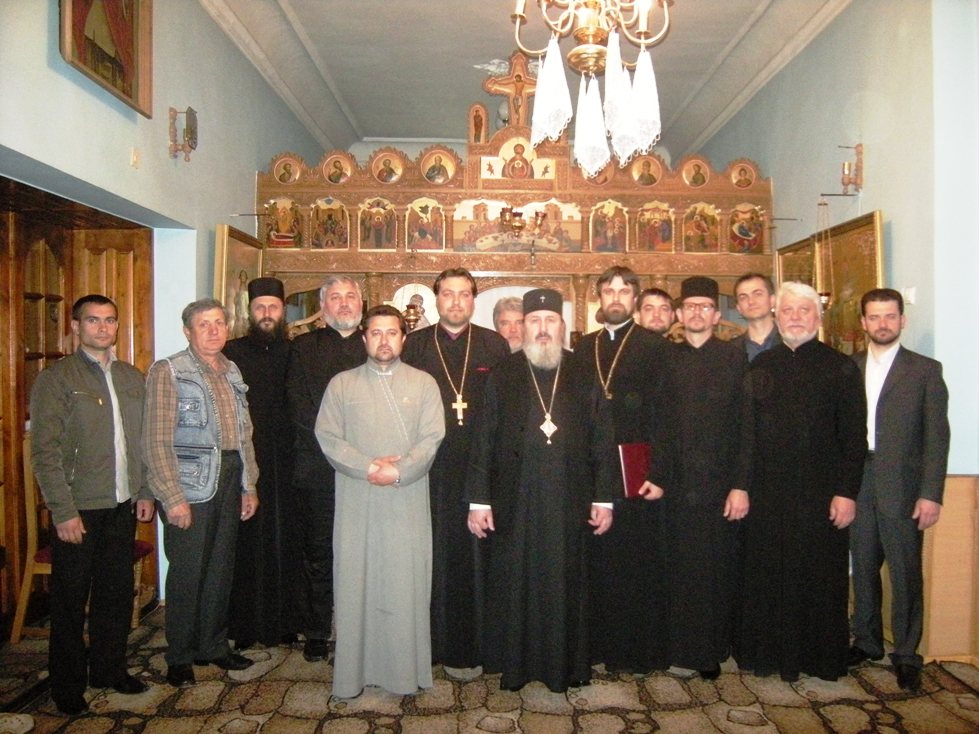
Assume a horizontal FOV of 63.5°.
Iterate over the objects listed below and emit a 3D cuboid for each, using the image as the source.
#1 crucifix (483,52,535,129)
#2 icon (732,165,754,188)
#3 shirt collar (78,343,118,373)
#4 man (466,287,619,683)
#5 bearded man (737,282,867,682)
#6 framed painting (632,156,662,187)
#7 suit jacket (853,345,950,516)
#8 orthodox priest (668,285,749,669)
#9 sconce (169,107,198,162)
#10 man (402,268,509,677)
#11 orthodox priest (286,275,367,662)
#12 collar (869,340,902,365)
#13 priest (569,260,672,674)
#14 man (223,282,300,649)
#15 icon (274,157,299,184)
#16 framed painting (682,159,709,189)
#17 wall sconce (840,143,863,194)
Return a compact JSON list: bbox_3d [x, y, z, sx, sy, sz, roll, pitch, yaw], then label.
[{"bbox_3d":[0.211,-2.096,5.970,0.520,0.580,0.050,0,1,-2],"label":"crucifix"},{"bbox_3d":[1.915,-1.436,5.970,0.175,0.180,0.030,0,1,-2],"label":"icon"},{"bbox_3d":[-1.708,-0.041,3.450,0.160,0.115,0.150,-1,1,-33],"label":"shirt collar"},{"bbox_3d":[0.235,0.531,3.580,0.670,1.770,0.430,0,1,-1],"label":"man"},{"bbox_3d":[1.435,0.514,3.690,0.590,1.807,0.400,0,1,11],"label":"bearded man"},{"bbox_3d":[1.170,-1.457,5.900,0.235,0.225,0.030,0,1,0],"label":"framed painting"},{"bbox_3d":[1.835,0.294,3.650,0.550,0.802,0.320,1,1,27],"label":"suit jacket"},{"bbox_3d":[0.983,0.494,3.760,0.520,1.842,0.380,0,1,7],"label":"orthodox priest"},{"bbox_3d":[-1.675,-1.263,4.300,0.155,0.305,0.120,0,1,0],"label":"sconce"},{"bbox_3d":[-0.158,0.469,3.800,0.570,1.884,0.420,0,1,-7],"label":"man"},{"bbox_3d":[-0.748,0.478,3.920,0.560,1.840,0.360,0,1,-5],"label":"orthodox priest"},{"bbox_3d":[1.826,-0.072,3.660,0.150,0.115,0.130,1,2,37],"label":"collar"},{"bbox_3d":[0.625,0.468,3.780,0.570,1.892,0.420,0,1,9],"label":"priest"},{"bbox_3d":[-1.148,0.468,4.040,0.520,1.850,0.360,0,2,-12],"label":"man"},{"bbox_3d":[-1.513,-1.457,5.900,0.185,0.195,0.030,0,1,0],"label":"icon"},{"bbox_3d":[1.561,-1.459,5.970,0.220,0.225,0.030,0,1,-2],"label":"framed painting"},{"bbox_3d":[2.057,-1.128,4.500,0.120,0.295,0.090,0,1,-1],"label":"wall sconce"}]

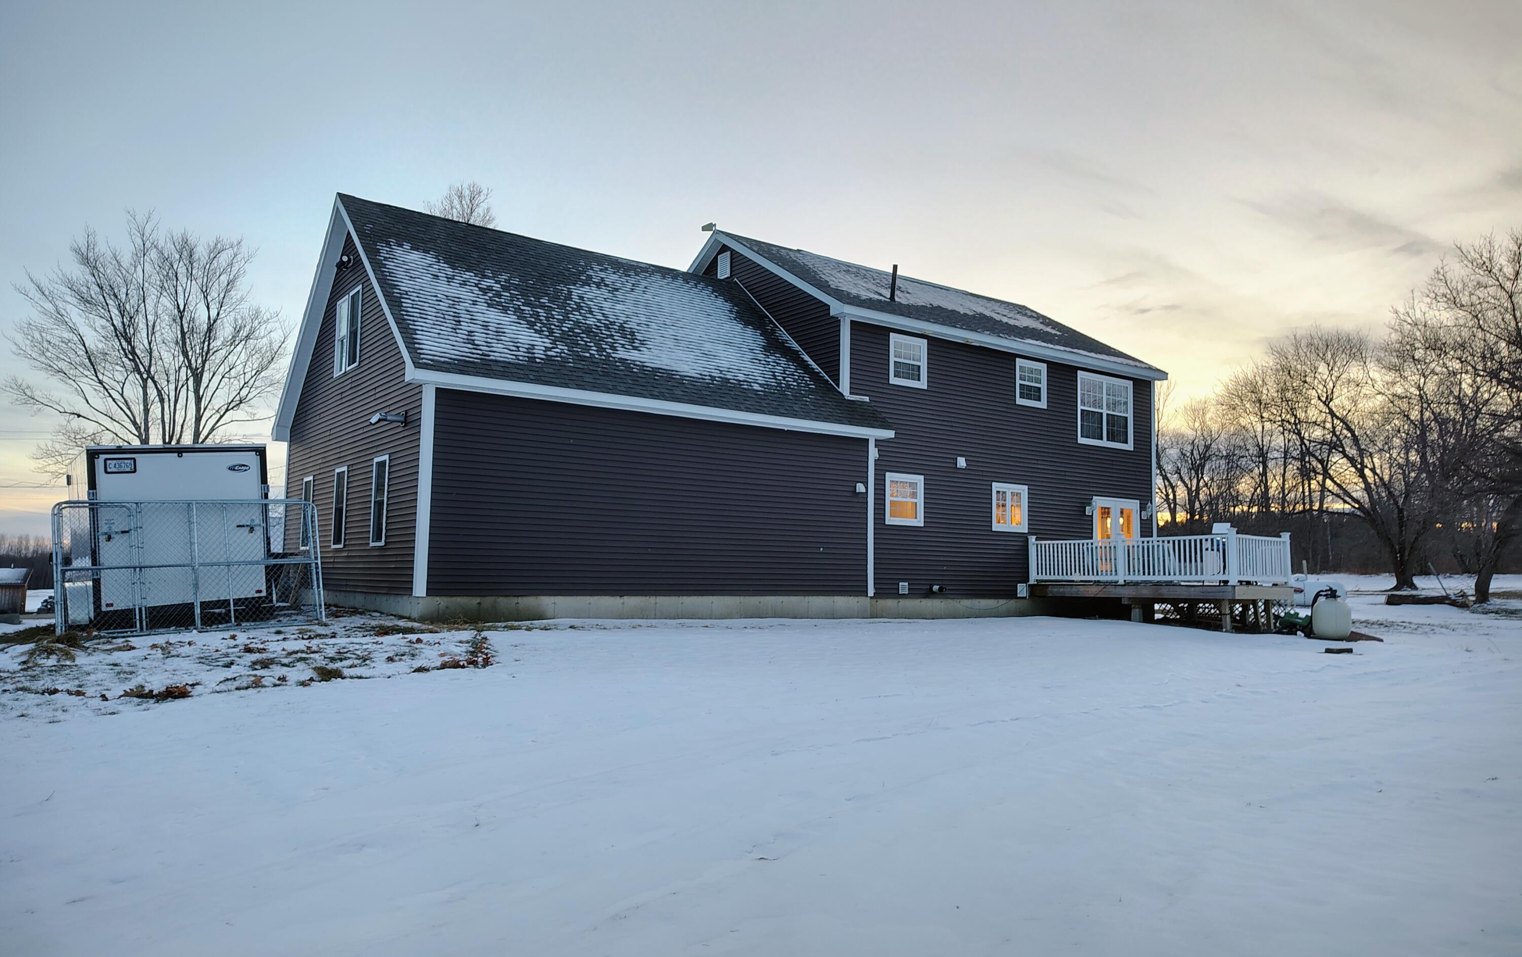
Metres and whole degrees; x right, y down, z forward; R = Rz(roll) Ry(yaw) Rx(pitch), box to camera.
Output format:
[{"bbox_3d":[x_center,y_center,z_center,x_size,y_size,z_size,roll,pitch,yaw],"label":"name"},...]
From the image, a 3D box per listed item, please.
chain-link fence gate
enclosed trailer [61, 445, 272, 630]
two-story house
[{"bbox_3d":[-7.408,1.114,13.906,3.172,1.734,0.180,1,-18,-40],"label":"chain-link fence gate"},{"bbox_3d":[-9.154,0.936,16.113,2.350,2.450,4.600,-2,-2,-36],"label":"enclosed trailer"},{"bbox_3d":[0.000,-1.376,25.216,19.721,8.952,10.023,5,-6,-36],"label":"two-story house"}]

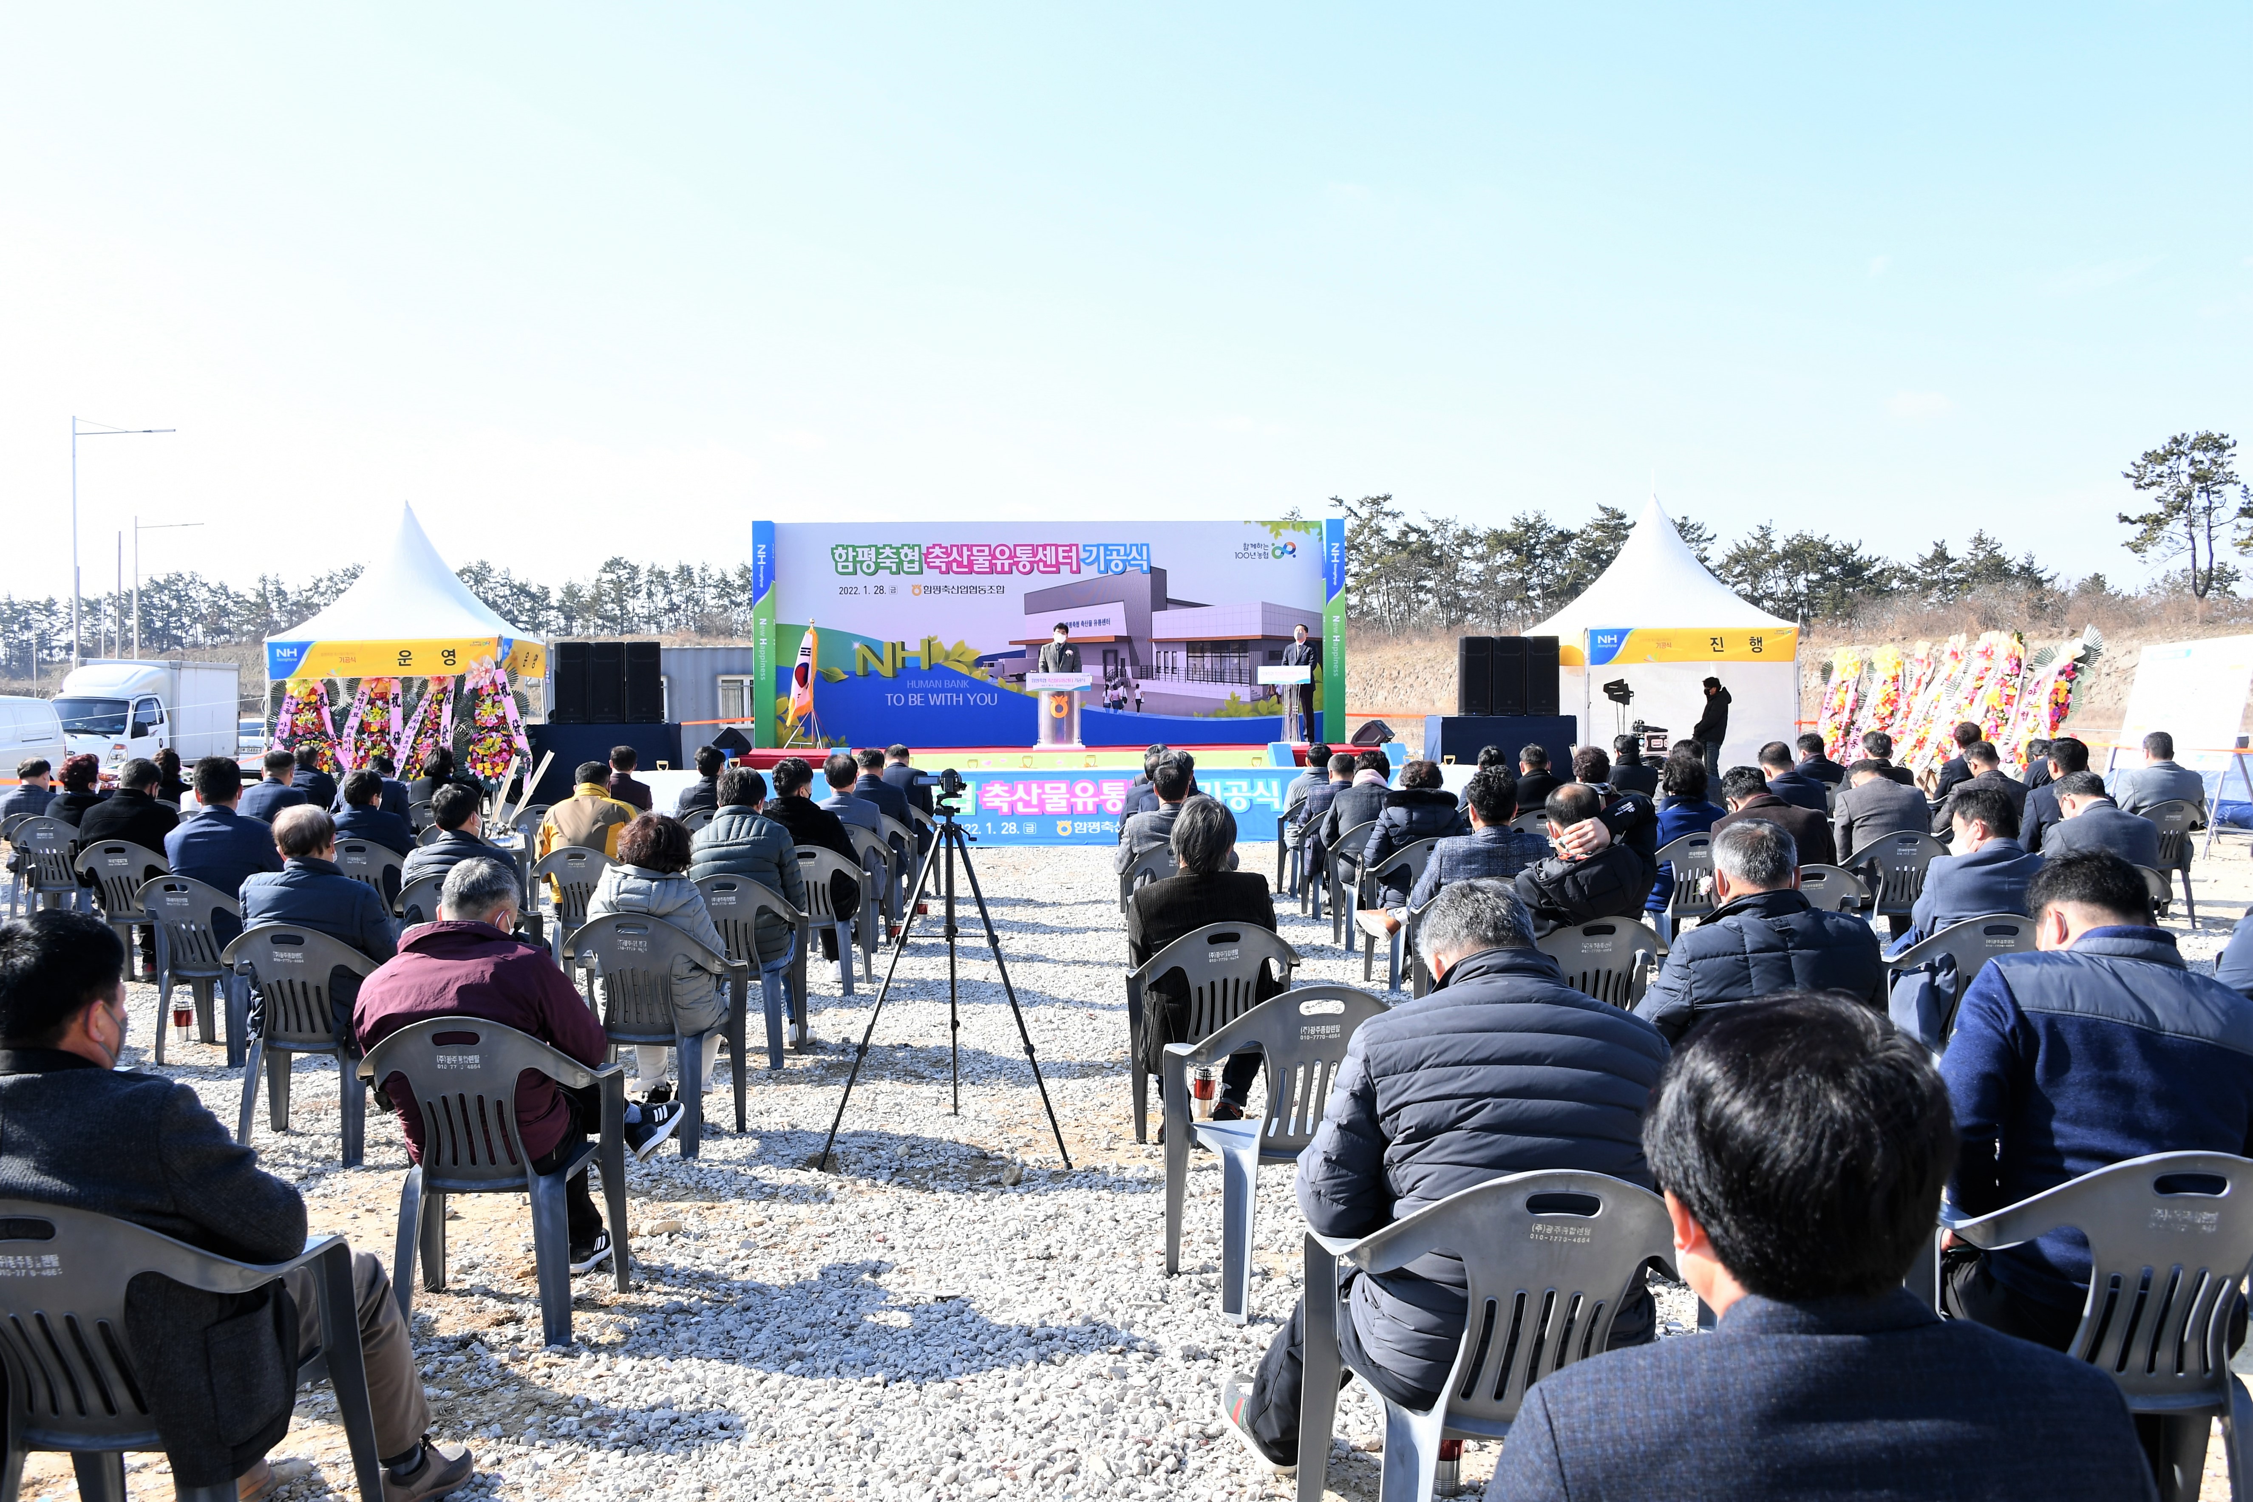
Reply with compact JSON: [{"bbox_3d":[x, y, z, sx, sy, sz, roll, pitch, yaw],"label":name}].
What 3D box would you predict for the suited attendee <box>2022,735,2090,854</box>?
[{"bbox_3d":[4.994,0.553,9.522,0.540,1.280,0.820,-1,2,-14],"label":"suited attendee"}]

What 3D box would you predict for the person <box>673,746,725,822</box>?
[{"bbox_3d":[-2.873,0.567,12.372,0.486,1.235,0.709,0,1,3],"label":"person"}]

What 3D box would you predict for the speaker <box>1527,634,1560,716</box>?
[{"bbox_3d":[5.968,-1.058,25.100,0.480,1.140,0.500,0,2,8],"label":"speaker"}]

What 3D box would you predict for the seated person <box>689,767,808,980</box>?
[{"bbox_3d":[-1.541,0.673,7.269,0.506,1.225,0.709,0,1,-2],"label":"seated person"}]

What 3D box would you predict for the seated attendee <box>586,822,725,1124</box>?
[{"bbox_3d":[-1.585,0.764,6.052,0.500,1.120,0.680,0,2,1],"label":"seated attendee"}]

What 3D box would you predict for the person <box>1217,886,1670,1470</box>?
[{"bbox_3d":[0.505,0.795,3.026,0.630,1.250,1.000,-1,2,-12],"label":"person"}]

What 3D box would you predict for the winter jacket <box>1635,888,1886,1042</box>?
[{"bbox_3d":[1.475,0.626,4.253,0.600,0.620,0.460,-1,2,-4],"label":"winter jacket"}]

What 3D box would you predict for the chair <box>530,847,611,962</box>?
[{"bbox_3d":[-2.761,0.858,8.960,0.560,0.800,0.550,-1,2,-8],"label":"chair"}]

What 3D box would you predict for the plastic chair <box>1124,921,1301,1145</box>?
[{"bbox_3d":[0.285,0.901,5.527,0.555,0.780,0.530,0,2,-3],"label":"plastic chair"}]

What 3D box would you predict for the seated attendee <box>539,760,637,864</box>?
[{"bbox_3d":[-2.656,0.645,8.873,0.540,1.240,0.820,0,2,2],"label":"seated attendee"}]

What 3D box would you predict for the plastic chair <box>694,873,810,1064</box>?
[{"bbox_3d":[-1.589,0.879,7.130,0.560,0.790,0.560,0,1,-3],"label":"plastic chair"}]

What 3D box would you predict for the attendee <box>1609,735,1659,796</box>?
[{"bbox_3d":[3.903,0.488,13.714,0.520,1.220,0.750,0,1,0],"label":"attendee"}]

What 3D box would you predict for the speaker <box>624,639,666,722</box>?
[{"bbox_3d":[-6.796,-0.955,24.700,0.480,1.140,0.500,-1,2,-14],"label":"speaker"}]

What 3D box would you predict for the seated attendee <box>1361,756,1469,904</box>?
[{"bbox_3d":[1.517,0.615,9.264,0.537,1.215,0.709,0,1,-2],"label":"seated attendee"}]

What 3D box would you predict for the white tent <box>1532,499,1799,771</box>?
[{"bbox_3d":[8.046,-1.563,26.652,3.030,4.536,3.030,-1,2,-3],"label":"white tent"}]

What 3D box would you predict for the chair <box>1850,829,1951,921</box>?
[{"bbox_3d":[3.979,0.796,8.995,0.562,0.800,0.537,0,1,14],"label":"chair"}]

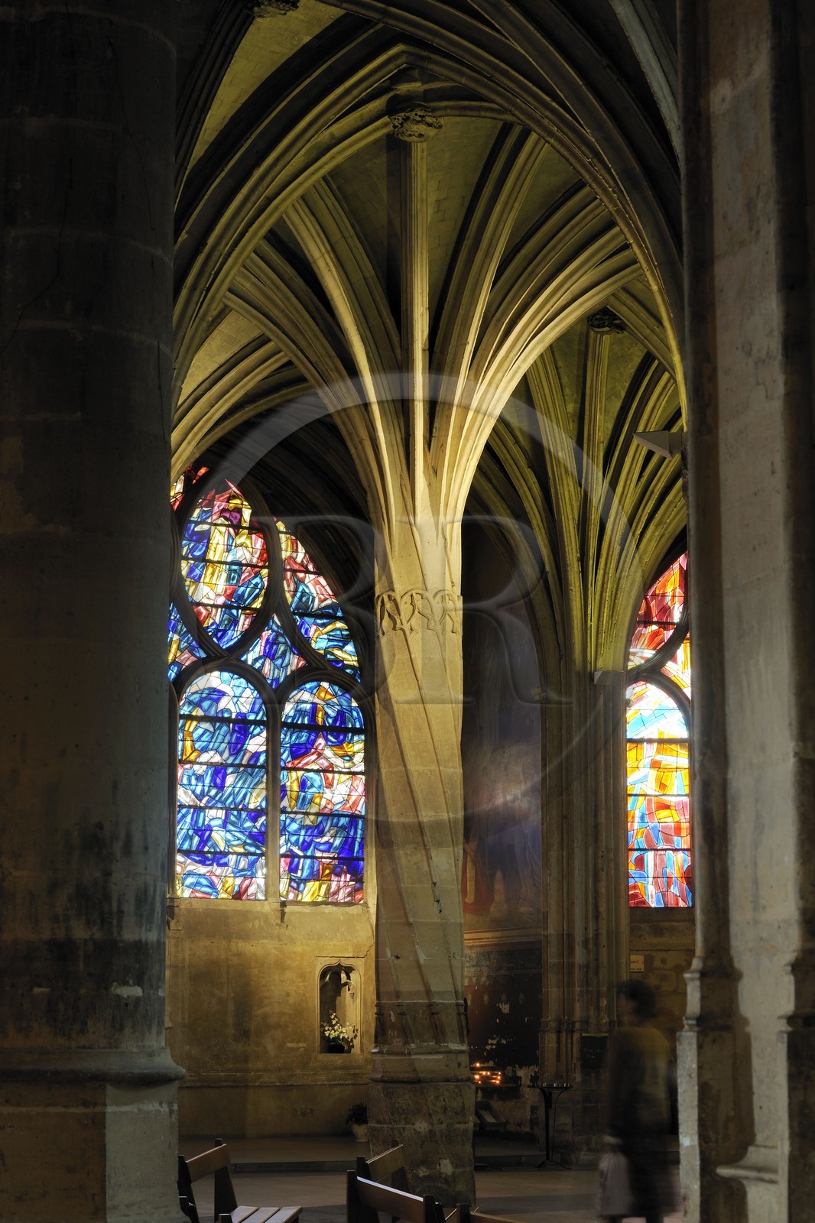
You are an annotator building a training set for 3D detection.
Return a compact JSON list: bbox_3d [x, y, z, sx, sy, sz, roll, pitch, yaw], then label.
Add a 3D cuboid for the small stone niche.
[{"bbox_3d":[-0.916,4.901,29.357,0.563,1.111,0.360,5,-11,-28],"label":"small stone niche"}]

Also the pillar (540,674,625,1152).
[{"bbox_3d":[1.830,3.156,24.627,0.780,5.039,0.820,6,-11,-29],"label":"pillar"}]

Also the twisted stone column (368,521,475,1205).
[{"bbox_3d":[0.107,1.958,19.051,0.840,5.455,0.840,0,-10,0],"label":"twisted stone column"}]

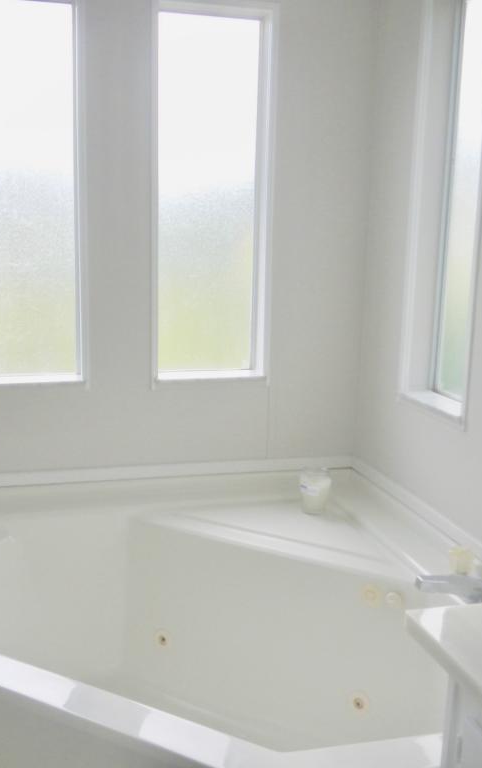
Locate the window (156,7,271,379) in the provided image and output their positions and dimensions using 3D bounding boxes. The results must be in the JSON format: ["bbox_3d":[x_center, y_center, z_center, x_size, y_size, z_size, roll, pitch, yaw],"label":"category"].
[{"bbox_3d":[-0.109,-0.584,2.630,0.345,1.100,0.060,-2,11,-15],"label":"window"}]

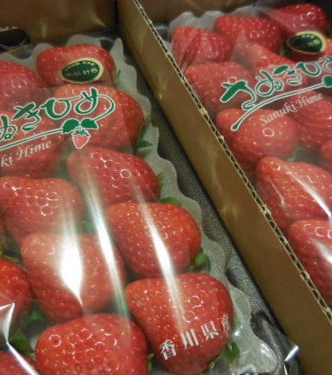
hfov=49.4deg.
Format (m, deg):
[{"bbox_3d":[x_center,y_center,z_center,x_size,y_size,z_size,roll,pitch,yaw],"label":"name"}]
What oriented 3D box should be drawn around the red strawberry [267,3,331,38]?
[{"bbox_3d":[0.090,-0.107,0.246,0.042,0.034,0.034,17,55,-28],"label":"red strawberry"}]

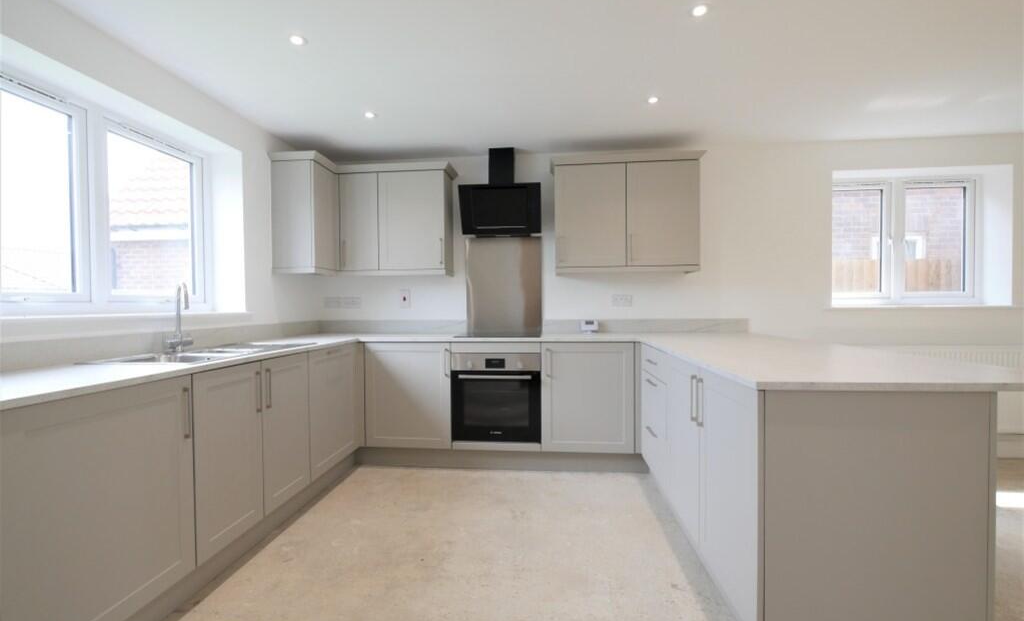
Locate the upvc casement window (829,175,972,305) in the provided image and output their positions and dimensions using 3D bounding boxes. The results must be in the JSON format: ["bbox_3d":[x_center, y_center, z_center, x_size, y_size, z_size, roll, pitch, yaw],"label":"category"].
[{"bbox_3d":[3.025,-0.542,3.284,1.220,1.007,0.080,0,1,5],"label":"upvc casement window"}]

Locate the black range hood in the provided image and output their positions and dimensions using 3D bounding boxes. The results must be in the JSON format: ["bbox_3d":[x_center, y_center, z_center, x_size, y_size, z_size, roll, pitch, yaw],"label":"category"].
[{"bbox_3d":[-0.076,-0.905,3.151,0.600,0.675,0.340,0,1,5],"label":"black range hood"}]

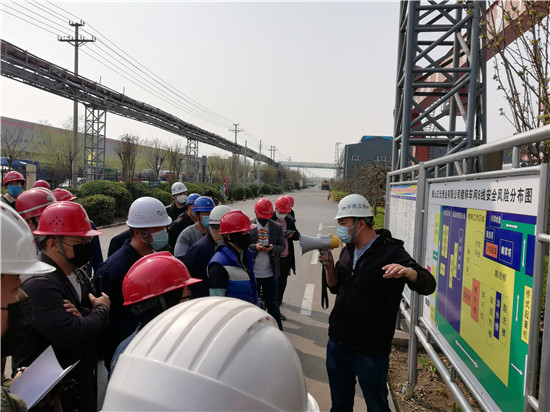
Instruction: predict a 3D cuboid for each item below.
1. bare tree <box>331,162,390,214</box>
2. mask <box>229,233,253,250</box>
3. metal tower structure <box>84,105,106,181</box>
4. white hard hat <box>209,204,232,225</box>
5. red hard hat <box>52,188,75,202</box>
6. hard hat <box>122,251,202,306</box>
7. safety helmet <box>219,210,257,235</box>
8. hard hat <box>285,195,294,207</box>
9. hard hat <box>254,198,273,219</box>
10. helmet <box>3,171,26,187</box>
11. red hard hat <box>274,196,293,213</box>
[{"bbox_3d":[5.525,-0.972,26.508,3.400,3.430,3.200,2,3,6],"label":"bare tree"},{"bbox_3d":[-0.255,0.267,3.220,0.125,0.140,0.150,3,3,23],"label":"mask"},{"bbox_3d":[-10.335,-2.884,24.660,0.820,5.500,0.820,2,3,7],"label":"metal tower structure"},{"bbox_3d":[-0.501,0.085,4.050,0.270,0.160,0.220,6,1,-20],"label":"white hard hat"},{"bbox_3d":[-2.274,-0.113,4.600,0.290,0.160,0.220,-3,1,18],"label":"red hard hat"},{"bbox_3d":[-0.406,0.250,1.540,0.285,0.153,0.220,-15,10,-29],"label":"hard hat"},{"bbox_3d":[-0.267,0.117,3.050,0.285,0.160,0.220,-1,2,20],"label":"safety helmet"},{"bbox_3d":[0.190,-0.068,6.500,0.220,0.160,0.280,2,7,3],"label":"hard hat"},{"bbox_3d":[-0.131,0.034,5.250,0.220,0.160,0.280,1,28,-14],"label":"hard hat"},{"bbox_3d":[-2.971,-0.308,4.900,0.220,0.155,0.275,0,4,-27],"label":"helmet"},{"bbox_3d":[0.115,-0.007,6.000,0.220,0.160,0.280,14,20,-10],"label":"red hard hat"}]

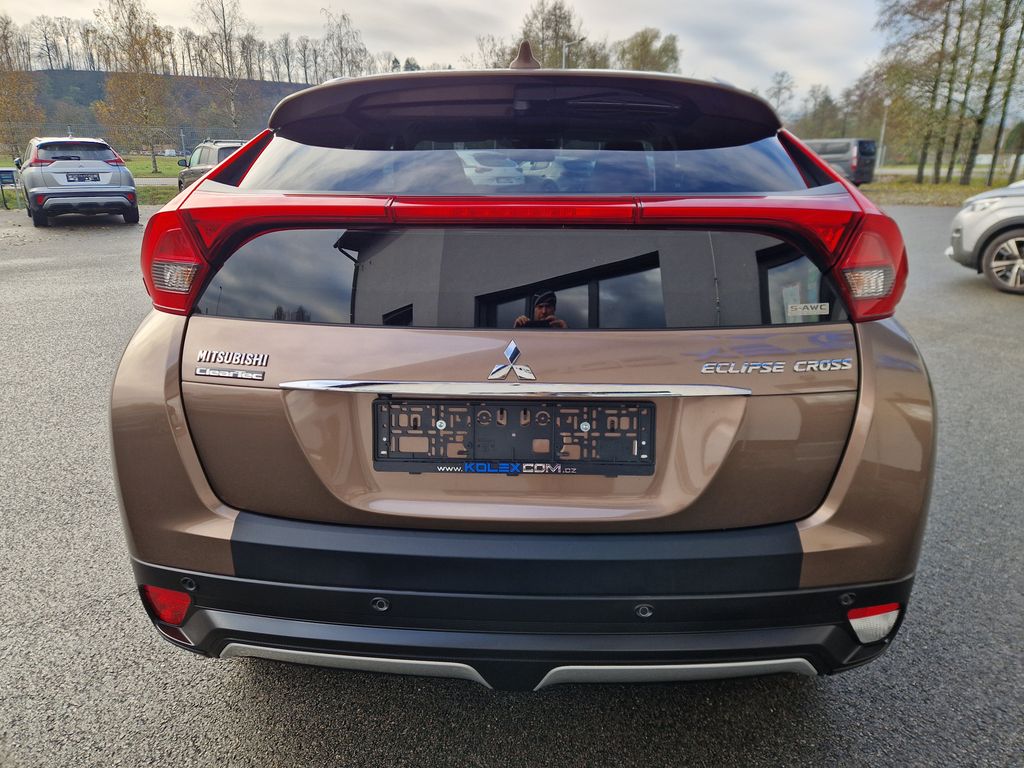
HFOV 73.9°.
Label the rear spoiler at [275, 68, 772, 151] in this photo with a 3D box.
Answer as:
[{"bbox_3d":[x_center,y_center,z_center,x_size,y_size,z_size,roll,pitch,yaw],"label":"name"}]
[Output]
[{"bbox_3d":[0.025,-0.637,1.548,1.180,0.160,0.320,1,19,2],"label":"rear spoiler"}]

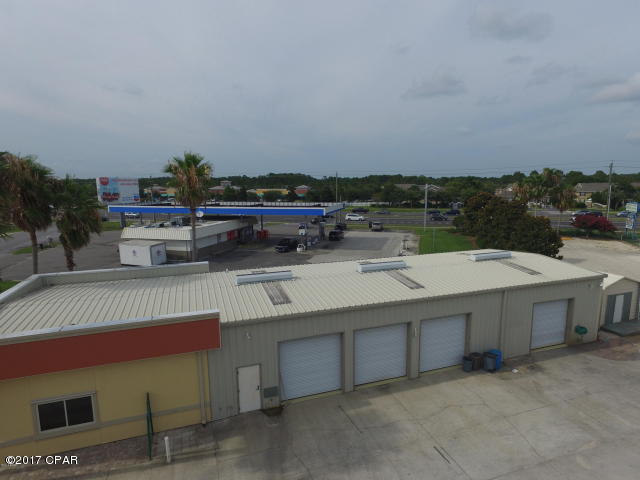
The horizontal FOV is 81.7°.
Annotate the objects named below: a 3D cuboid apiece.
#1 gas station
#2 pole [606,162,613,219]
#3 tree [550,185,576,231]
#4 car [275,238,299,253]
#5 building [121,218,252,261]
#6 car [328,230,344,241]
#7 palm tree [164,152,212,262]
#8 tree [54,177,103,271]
[{"bbox_3d":[-15.638,-3.325,66.806,38.200,6.000,16.500,1,9,14],"label":"gas station"},{"bbox_3d":[59.061,-9.144,75.570,0.600,13.327,0.450,-1,8,0],"label":"pole"},{"bbox_3d":[46.712,-6.026,70.956,4.600,8.776,4.600,-1,8,0],"label":"tree"},{"bbox_3d":[-4.745,0.508,54.350,2.000,1.820,5.100,1,9,14],"label":"car"},{"bbox_3d":[-18.961,-0.931,57.349,10.200,4.100,18.700,1,9,14],"label":"building"},{"bbox_3d":[2.939,-1.013,64.347,1.900,1.730,4.700,1,9,14],"label":"car"},{"bbox_3d":[-13.112,-2.302,37.040,4.700,12.617,4.700,-1,8,0],"label":"palm tree"},{"bbox_3d":[-21.280,-0.403,32.758,4.200,10.288,4.200,-1,8,0],"label":"tree"}]

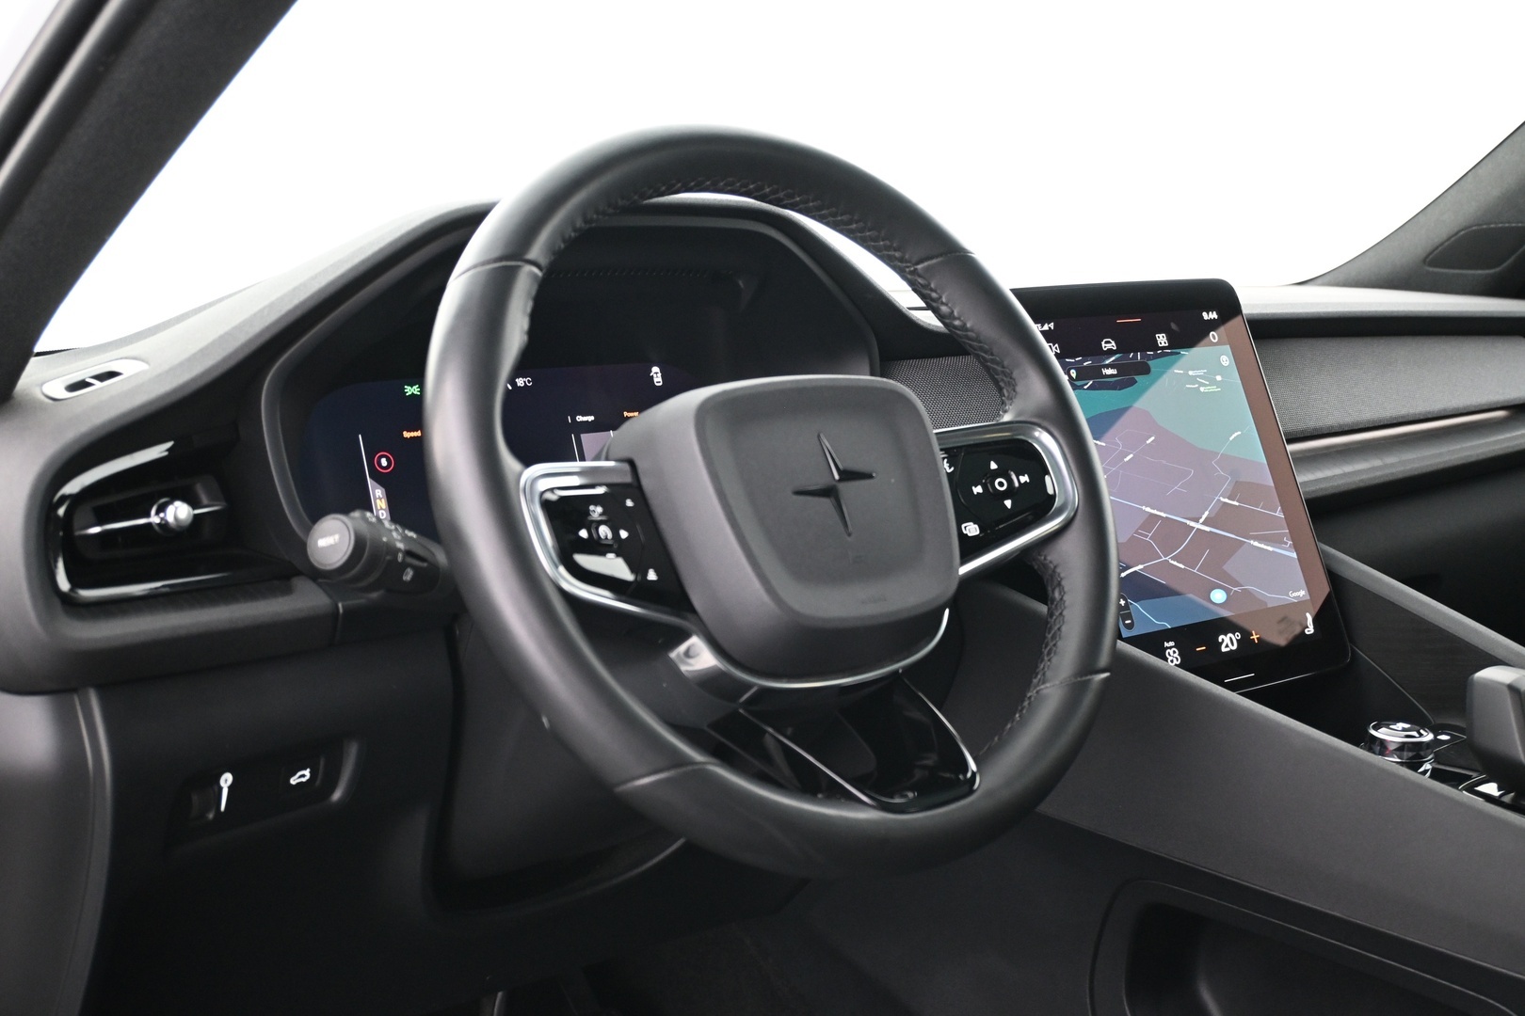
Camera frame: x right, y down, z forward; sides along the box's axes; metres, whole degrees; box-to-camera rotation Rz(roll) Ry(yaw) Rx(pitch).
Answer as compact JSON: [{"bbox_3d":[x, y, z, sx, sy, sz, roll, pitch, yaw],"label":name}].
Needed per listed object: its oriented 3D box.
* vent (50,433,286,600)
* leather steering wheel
[{"bbox_3d":[-0.286,0.003,0.833,0.050,0.073,0.135,9,14,40],"label":"vent"},{"bbox_3d":[0.014,-0.008,0.814,0.370,0.370,0.100,-8,-18,-35],"label":"leather steering wheel"}]

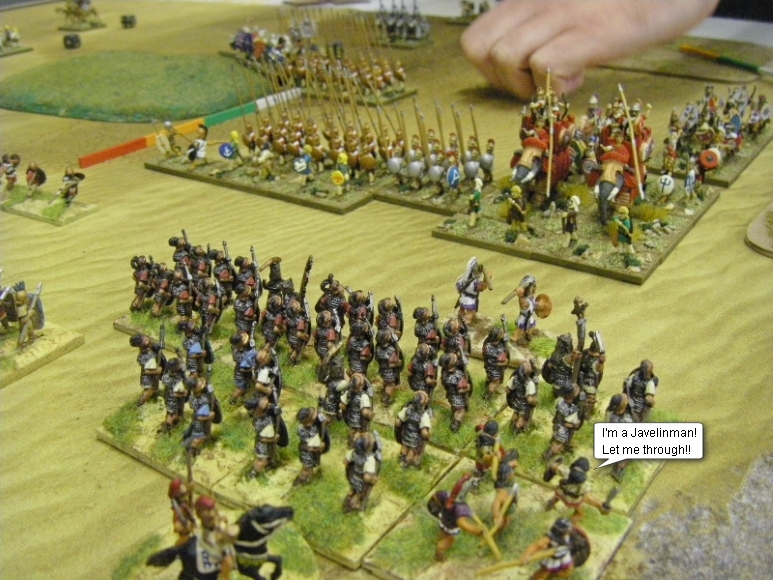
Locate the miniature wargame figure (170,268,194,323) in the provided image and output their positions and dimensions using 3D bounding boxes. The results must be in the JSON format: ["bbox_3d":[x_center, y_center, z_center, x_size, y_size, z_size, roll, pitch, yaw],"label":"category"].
[{"bbox_3d":[-0.060,0.002,0.249,0.007,0.018,0.007,16,33,32],"label":"miniature wargame figure"}]

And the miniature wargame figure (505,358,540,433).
[{"bbox_3d":[0.032,0.025,0.201,0.007,0.019,0.006,14,31,30],"label":"miniature wargame figure"}]

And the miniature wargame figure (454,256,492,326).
[{"bbox_3d":[0.026,0.000,0.250,0.009,0.020,0.007,13,30,28],"label":"miniature wargame figure"}]

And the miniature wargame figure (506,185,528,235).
[{"bbox_3d":[0.048,-0.030,0.312,0.008,0.018,0.006,14,31,29],"label":"miniature wargame figure"}]

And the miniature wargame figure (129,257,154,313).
[{"bbox_3d":[-0.075,-0.003,0.261,0.007,0.020,0.008,17,32,32],"label":"miniature wargame figure"}]

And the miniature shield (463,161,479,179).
[{"bbox_3d":[0.035,-0.050,0.350,0.007,0.008,0.003,12,30,27],"label":"miniature shield"}]

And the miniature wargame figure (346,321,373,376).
[{"bbox_3d":[-0.006,0.016,0.221,0.008,0.020,0.008,17,32,32],"label":"miniature wargame figure"}]

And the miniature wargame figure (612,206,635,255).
[{"bbox_3d":[0.081,-0.020,0.292,0.007,0.016,0.006,11,30,24],"label":"miniature wargame figure"}]

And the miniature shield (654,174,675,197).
[{"bbox_3d":[0.111,-0.041,0.337,0.007,0.008,0.002,10,29,22],"label":"miniature shield"}]

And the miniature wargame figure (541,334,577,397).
[{"bbox_3d":[0.041,0.019,0.204,0.009,0.019,0.009,13,31,27],"label":"miniature wargame figure"}]

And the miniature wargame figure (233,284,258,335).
[{"bbox_3d":[-0.040,0.007,0.241,0.008,0.020,0.008,17,32,32],"label":"miniature wargame figure"}]

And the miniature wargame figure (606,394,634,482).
[{"bbox_3d":[0.051,0.032,0.185,0.008,0.020,0.009,17,32,33],"label":"miniature wargame figure"}]

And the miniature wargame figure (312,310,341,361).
[{"bbox_3d":[-0.016,0.014,0.229,0.008,0.018,0.007,10,29,22],"label":"miniature wargame figure"}]

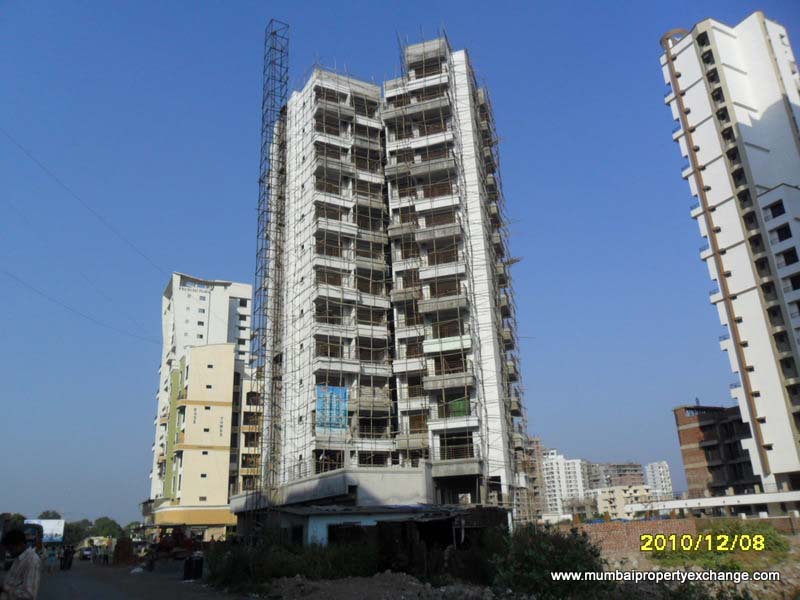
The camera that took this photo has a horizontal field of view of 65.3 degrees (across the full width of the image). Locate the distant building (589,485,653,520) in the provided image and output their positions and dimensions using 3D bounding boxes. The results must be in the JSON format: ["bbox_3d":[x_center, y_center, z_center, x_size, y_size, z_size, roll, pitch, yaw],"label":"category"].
[{"bbox_3d":[95.848,85.842,265.389,20.000,12.300,13.000,9,-23,-30],"label":"distant building"}]

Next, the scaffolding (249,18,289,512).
[{"bbox_3d":[-10.998,-3.978,52.808,1.700,47.600,1.700,10,-23,-33],"label":"scaffolding"}]

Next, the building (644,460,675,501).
[{"bbox_3d":[202.373,145.246,484.988,18.000,36.000,17.000,-4,-19,3],"label":"building"}]

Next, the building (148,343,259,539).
[{"bbox_3d":[-28.150,22.963,95.552,14.000,26.800,21.000,8,-22,-27],"label":"building"}]

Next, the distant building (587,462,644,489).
[{"bbox_3d":[154.563,134.405,442.038,36.000,32.100,20.000,3,-20,-16],"label":"distant building"}]

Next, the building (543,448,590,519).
[{"bbox_3d":[115.443,126.877,432.632,28.000,42.500,20.000,-4,-19,3],"label":"building"}]

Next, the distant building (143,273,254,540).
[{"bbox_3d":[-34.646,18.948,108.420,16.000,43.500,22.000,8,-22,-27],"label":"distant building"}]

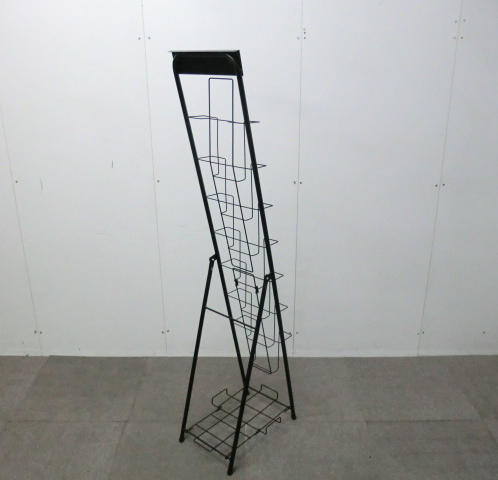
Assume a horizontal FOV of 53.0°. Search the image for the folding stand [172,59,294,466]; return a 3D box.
[{"bbox_3d":[-0.040,0.088,1.778,0.283,1.430,0.415,15,25,38],"label":"folding stand"}]

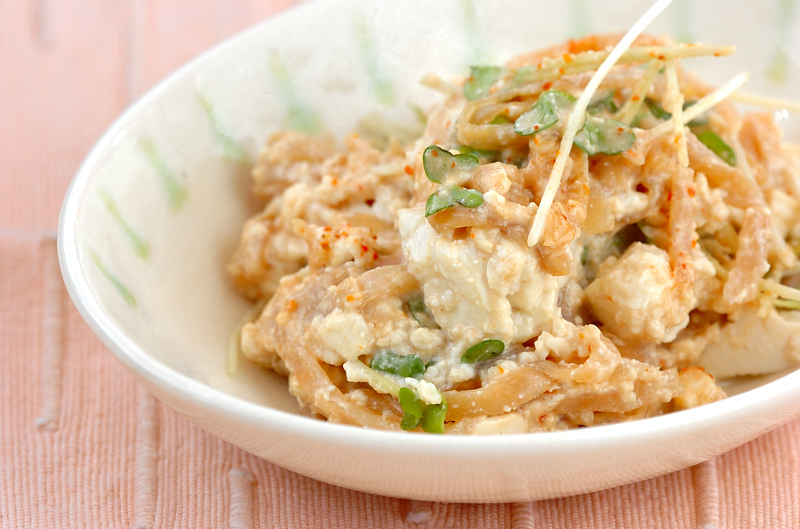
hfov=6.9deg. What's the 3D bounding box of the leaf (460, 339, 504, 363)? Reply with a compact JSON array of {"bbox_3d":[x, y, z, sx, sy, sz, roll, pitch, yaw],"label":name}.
[{"bbox_3d":[0.015,0.016,1.200,0.008,0.002,0.005,-22,40,0],"label":"leaf"}]

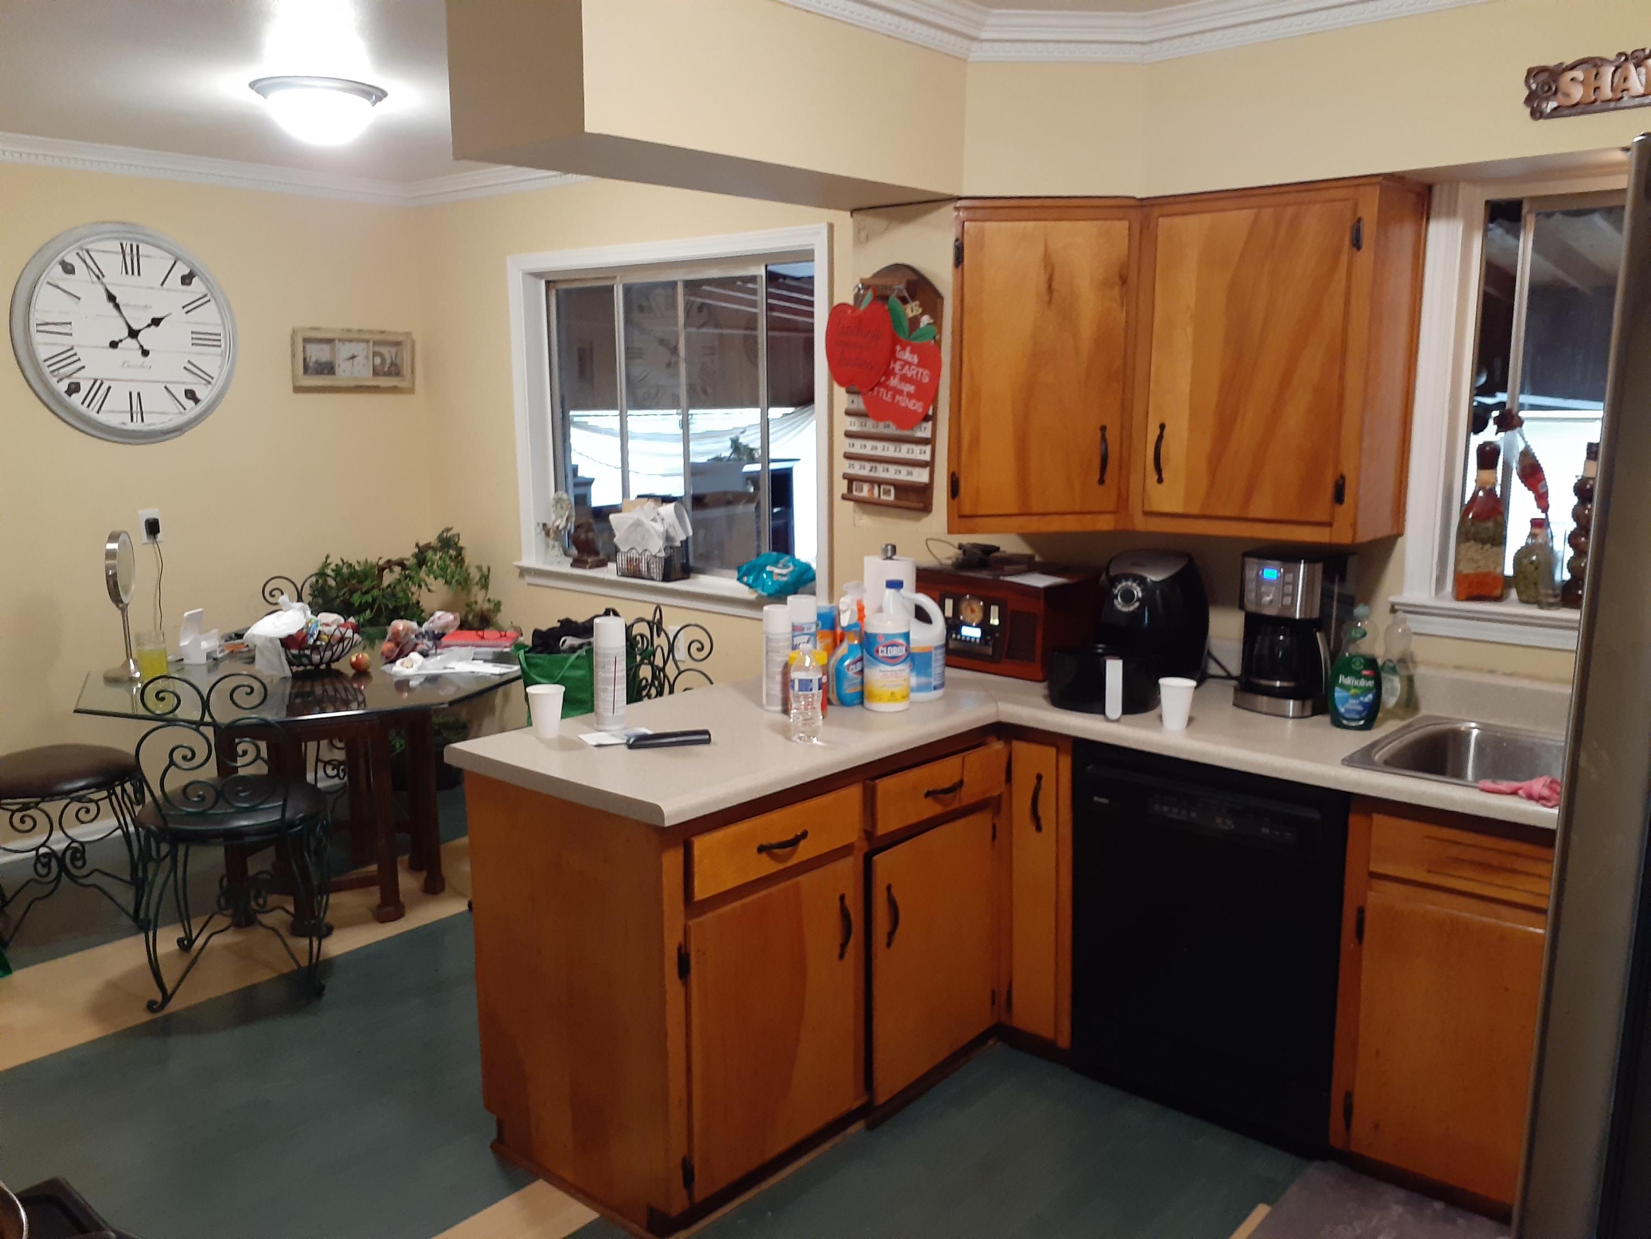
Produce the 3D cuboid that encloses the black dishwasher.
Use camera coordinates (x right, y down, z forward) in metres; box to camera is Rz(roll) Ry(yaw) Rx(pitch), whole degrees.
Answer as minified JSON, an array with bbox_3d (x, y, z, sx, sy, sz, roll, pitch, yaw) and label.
[{"bbox_3d":[0.995,0.672,3.002,0.610,0.850,0.610,9,14,41],"label":"black dishwasher"}]

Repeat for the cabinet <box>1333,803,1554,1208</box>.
[{"bbox_3d":[1.388,0.695,2.647,0.450,0.750,0.580,8,12,41],"label":"cabinet"}]

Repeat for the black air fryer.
[{"bbox_3d":[0.758,0.013,3.166,0.275,0.345,0.370,6,11,36],"label":"black air fryer"}]

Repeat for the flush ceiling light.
[{"bbox_3d":[-1.397,-1.390,3.561,0.385,0.155,0.385,9,14,41],"label":"flush ceiling light"}]

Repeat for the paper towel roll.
[{"bbox_3d":[0.169,-0.019,3.391,0.135,0.295,0.135,0,10,0],"label":"paper towel roll"}]

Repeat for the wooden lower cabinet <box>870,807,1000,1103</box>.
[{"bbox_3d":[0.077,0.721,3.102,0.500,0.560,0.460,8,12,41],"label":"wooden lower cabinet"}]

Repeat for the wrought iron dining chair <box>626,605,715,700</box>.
[{"bbox_3d":[-0.559,0.447,4.073,0.470,0.920,0.440,-6,12,-28],"label":"wrought iron dining chair"}]

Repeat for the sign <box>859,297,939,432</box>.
[{"bbox_3d":[0.165,-0.592,2.985,0.240,0.310,0.020,8,12,41],"label":"sign"}]

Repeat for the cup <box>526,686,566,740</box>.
[{"bbox_3d":[-0.595,0.203,2.752,0.089,0.112,0.089,0,9,0],"label":"cup"}]

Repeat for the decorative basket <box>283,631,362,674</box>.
[{"bbox_3d":[-1.748,0.098,4.436,0.300,0.130,0.300,8,12,41],"label":"decorative basket"}]

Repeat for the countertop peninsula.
[{"bbox_3d":[0.472,0.282,2.708,1.960,0.045,1.700,8,12,41],"label":"countertop peninsula"}]

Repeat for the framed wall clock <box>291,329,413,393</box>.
[{"bbox_3d":[-1.929,-1.060,5.276,0.042,0.238,0.512,9,13,41],"label":"framed wall clock"}]

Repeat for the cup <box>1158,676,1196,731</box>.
[{"bbox_3d":[0.769,0.183,2.808,0.087,0.106,0.087,0,10,0],"label":"cup"}]

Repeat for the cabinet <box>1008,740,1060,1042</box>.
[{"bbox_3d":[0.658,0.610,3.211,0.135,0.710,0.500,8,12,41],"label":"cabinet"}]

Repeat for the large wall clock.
[{"bbox_3d":[-2.558,-1.044,4.706,0.060,0.770,0.770,8,12,41],"label":"large wall clock"}]

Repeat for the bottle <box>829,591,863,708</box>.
[{"bbox_3d":[0.064,0.064,3.030,0.110,0.265,0.070,-8,13,-39],"label":"bottle"}]

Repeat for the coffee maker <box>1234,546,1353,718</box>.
[{"bbox_3d":[1.116,0.024,3.034,0.195,0.355,0.230,6,11,36],"label":"coffee maker"}]

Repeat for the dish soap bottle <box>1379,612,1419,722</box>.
[{"bbox_3d":[1.293,0.100,2.904,0.065,0.235,0.100,-6,12,-30],"label":"dish soap bottle"}]

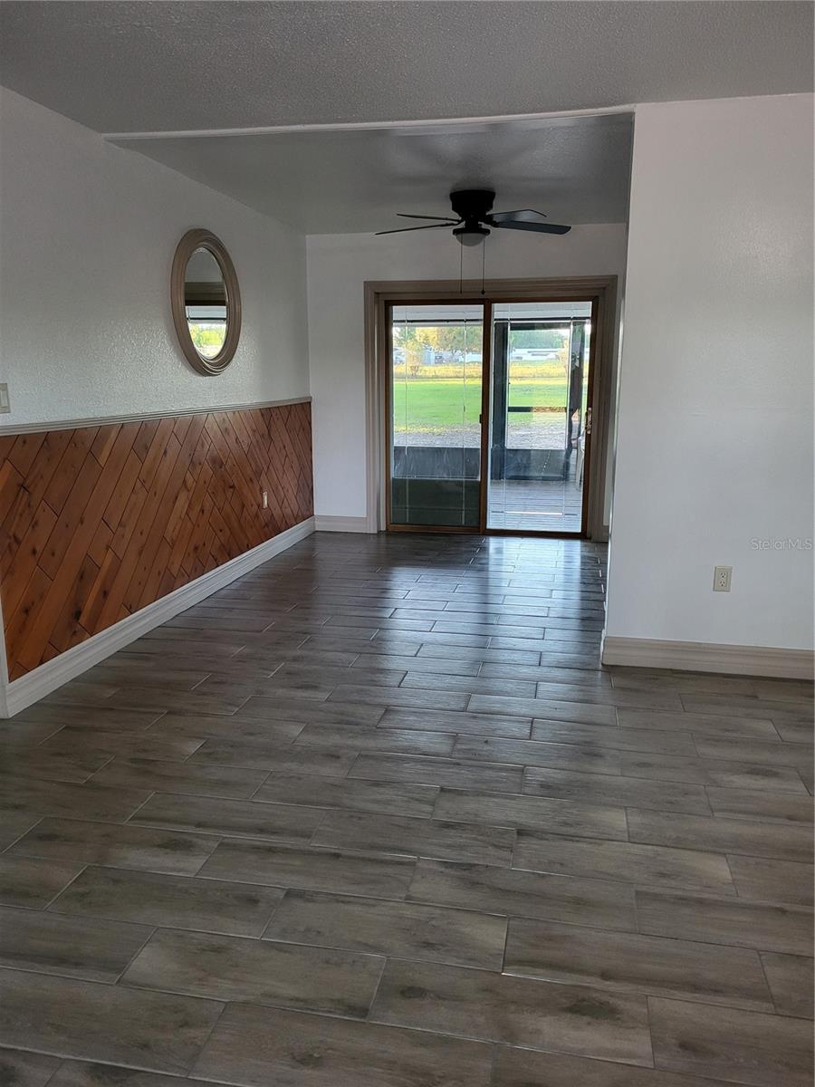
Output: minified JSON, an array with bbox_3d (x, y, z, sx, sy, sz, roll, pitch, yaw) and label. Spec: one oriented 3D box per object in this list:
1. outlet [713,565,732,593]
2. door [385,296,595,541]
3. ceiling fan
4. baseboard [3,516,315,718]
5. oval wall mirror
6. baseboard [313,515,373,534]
[{"bbox_3d":[1.448,0.163,3.751,0.073,0.116,0.009,3,12,11],"label":"outlet"},{"bbox_3d":[0.656,-1.025,6.803,1.731,1.953,0.100,3,12,11],"label":"door"},{"bbox_3d":[0.404,-2.034,5.141,1.340,0.315,1.320,3,12,11],"label":"ceiling fan"},{"bbox_3d":[-1.222,0.231,5.234,0.022,0.145,4.024,3,12,11],"label":"baseboard"},{"bbox_3d":[-1.194,-1.432,4.915,0.050,0.840,0.860,3,12,11],"label":"oval wall mirror"},{"bbox_3d":[-0.568,-0.166,7.117,0.500,0.140,0.021,3,12,11],"label":"baseboard"}]

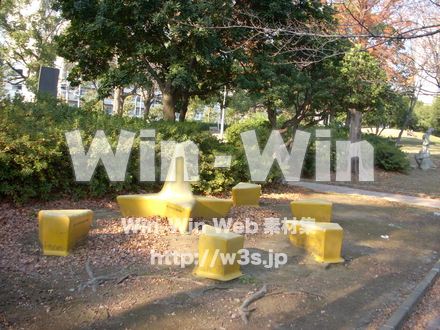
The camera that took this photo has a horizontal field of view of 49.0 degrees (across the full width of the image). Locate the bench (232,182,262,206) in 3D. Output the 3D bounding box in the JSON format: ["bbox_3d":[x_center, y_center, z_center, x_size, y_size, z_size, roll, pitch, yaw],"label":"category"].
[{"bbox_3d":[0.530,0.645,10.130,0.610,0.420,0.500,2,4,-19],"label":"bench"}]

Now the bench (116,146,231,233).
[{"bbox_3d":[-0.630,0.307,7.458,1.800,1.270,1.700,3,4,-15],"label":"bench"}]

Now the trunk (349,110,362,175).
[{"bbox_3d":[5.001,-0.829,17.800,0.420,2.500,0.420,4,4,0],"label":"trunk"}]

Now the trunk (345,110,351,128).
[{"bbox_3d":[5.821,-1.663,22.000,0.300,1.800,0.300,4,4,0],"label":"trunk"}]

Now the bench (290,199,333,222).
[{"bbox_3d":[1.564,0.822,8.221,0.691,0.400,0.469,4,4,9],"label":"bench"}]

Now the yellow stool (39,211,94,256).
[{"bbox_3d":[-1.800,0.763,5.690,0.450,0.420,0.650,4,4,15],"label":"yellow stool"}]

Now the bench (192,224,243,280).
[{"bbox_3d":[0.020,0.950,5.394,0.469,0.400,0.691,4,4,3],"label":"bench"}]

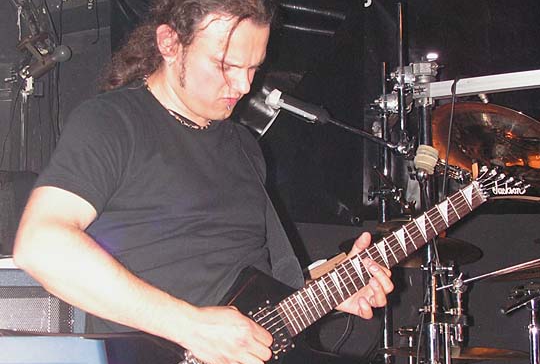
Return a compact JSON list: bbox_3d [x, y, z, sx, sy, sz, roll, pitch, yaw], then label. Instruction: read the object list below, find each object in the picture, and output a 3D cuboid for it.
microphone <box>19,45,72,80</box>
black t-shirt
[{"bbox_3d":[-0.680,-0.365,3.550,0.165,0.052,0.052,-31,-14,9],"label":"microphone"},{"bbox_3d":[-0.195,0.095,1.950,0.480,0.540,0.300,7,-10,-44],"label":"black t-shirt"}]

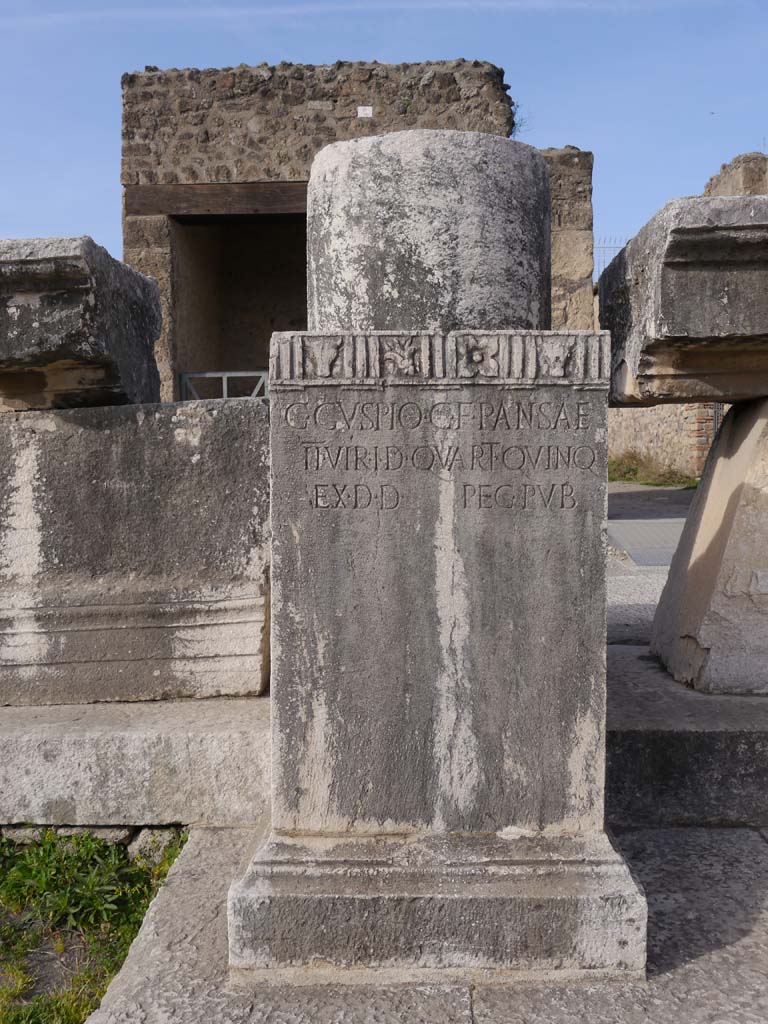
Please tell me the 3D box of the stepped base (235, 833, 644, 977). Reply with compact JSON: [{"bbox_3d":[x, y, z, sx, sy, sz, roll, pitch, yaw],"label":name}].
[{"bbox_3d":[0.117,0.791,2.456,0.855,0.275,0.803,0,4,1],"label":"stepped base"}]

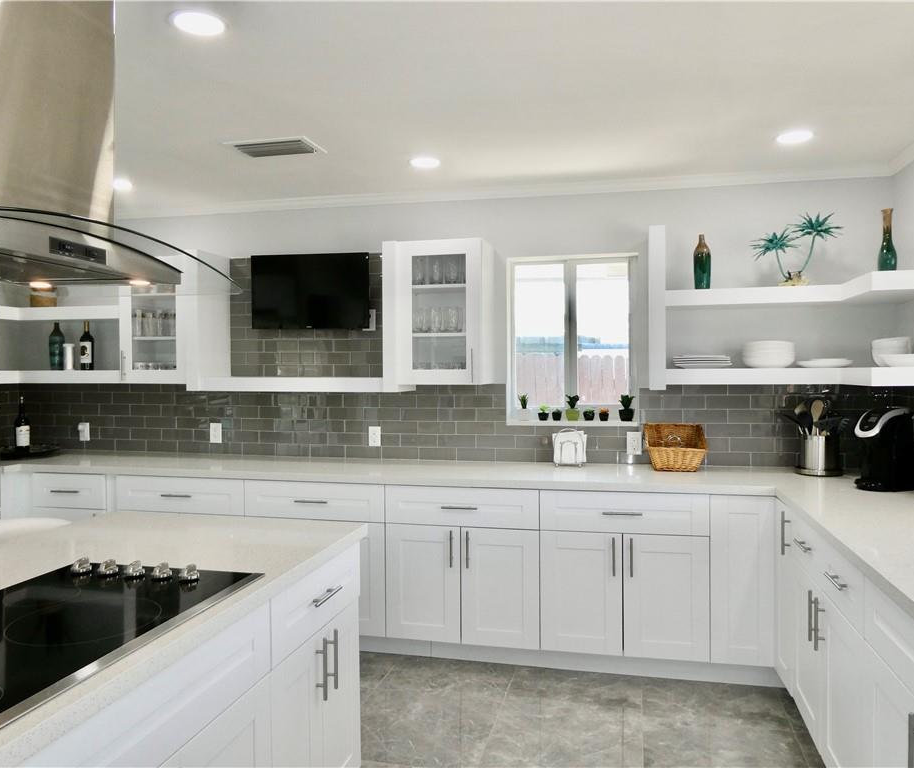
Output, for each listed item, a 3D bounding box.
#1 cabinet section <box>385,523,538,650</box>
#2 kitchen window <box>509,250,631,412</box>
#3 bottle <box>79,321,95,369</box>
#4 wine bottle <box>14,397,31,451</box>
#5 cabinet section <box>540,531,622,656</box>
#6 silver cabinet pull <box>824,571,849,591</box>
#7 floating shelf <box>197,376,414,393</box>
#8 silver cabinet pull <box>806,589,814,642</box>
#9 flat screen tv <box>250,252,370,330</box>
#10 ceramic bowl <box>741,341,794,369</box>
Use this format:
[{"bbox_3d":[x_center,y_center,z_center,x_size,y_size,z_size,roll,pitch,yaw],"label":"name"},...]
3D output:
[{"bbox_3d":[0.084,0.964,3.707,0.762,0.566,0.570,0,1,13],"label":"cabinet section"},{"bbox_3d":[0.636,-0.258,3.954,0.710,0.890,0.100,0,1,13],"label":"kitchen window"},{"bbox_3d":[-2.286,-0.239,4.392,0.080,0.306,0.080,0,1,-19],"label":"bottle"},{"bbox_3d":[-2.668,0.250,4.366,0.082,0.330,0.082,0,1,13],"label":"wine bottle"},{"bbox_3d":[0.641,0.962,3.575,0.379,0.565,0.570,0,1,13],"label":"cabinet section"},{"bbox_3d":[1.173,0.609,2.193,0.036,0.012,0.174,0,2,13],"label":"silver cabinet pull"},{"bbox_3d":[-0.862,0.001,4.073,1.210,0.083,0.350,0,1,13],"label":"floating shelf"},{"bbox_3d":[1.246,0.812,2.479,0.036,0.178,0.013,0,1,13],"label":"silver cabinet pull"},{"bbox_3d":[-0.865,-0.542,4.172,0.735,0.440,0.070,0,1,13],"label":"flat screen tv"},{"bbox_3d":[1.553,-0.146,3.538,0.240,0.138,0.240,0,2,13],"label":"ceramic bowl"}]

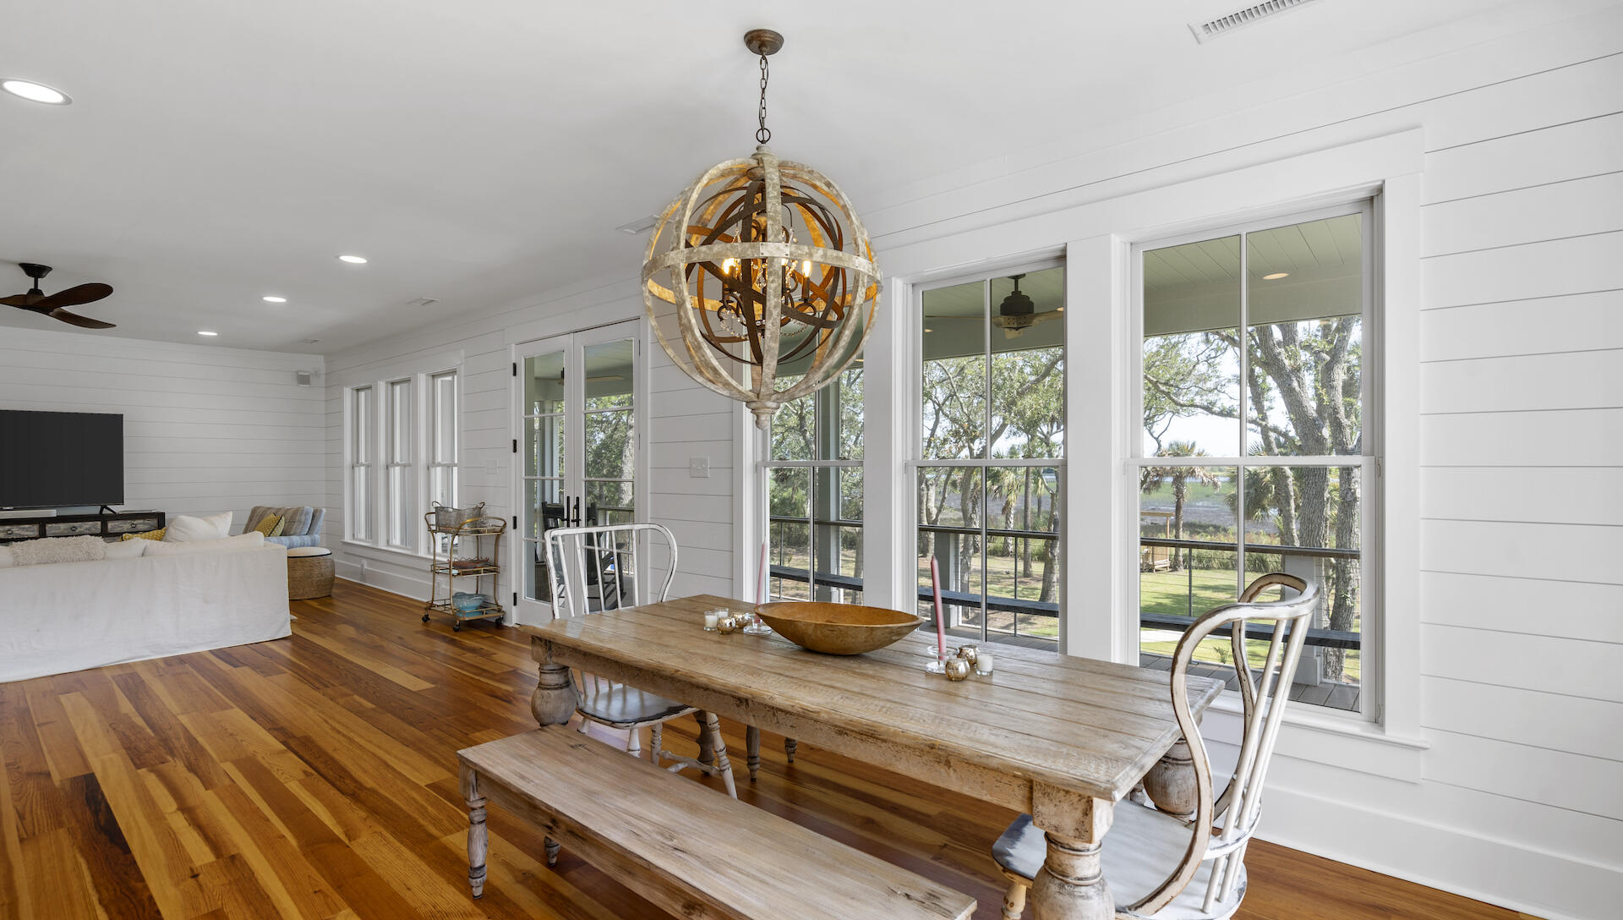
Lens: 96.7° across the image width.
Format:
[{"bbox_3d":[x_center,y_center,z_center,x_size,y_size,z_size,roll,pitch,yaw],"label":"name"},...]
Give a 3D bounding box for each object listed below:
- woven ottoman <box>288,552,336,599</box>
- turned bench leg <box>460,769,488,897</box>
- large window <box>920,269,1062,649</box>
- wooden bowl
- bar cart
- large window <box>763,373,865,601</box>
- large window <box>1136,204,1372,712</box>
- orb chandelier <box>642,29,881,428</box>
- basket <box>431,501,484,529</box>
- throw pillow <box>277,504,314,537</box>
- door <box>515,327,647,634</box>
[{"bbox_3d":[-5.449,1.225,7.746,0.544,0.483,0.544,0,-1,40],"label":"woven ottoman"},{"bbox_3d":[-1.047,1.156,2.263,0.077,0.426,0.077,0,-1,40],"label":"turned bench leg"},{"bbox_3d":[0.797,-0.006,3.387,0.842,1.783,0.109,0,-1,40],"label":"large window"},{"bbox_3d":[0.077,0.549,2.310,0.580,0.120,0.300,0,-1,30],"label":"wooden bowl"},{"bbox_3d":[-3.019,0.951,6.248,0.680,0.925,0.410,0,-1,40],"label":"bar cart"},{"bbox_3d":[-0.013,0.007,4.085,0.800,1.770,0.090,0,-1,40],"label":"large window"},{"bbox_3d":[1.621,-0.007,2.719,0.800,1.770,0.090,0,-1,40],"label":"large window"},{"bbox_3d":[-0.160,-0.750,2.403,0.775,1.290,0.775,0,0,0],"label":"orb chandelier"},{"bbox_3d":[-2.999,0.475,6.169,0.475,0.238,0.208,0,-1,40],"label":"basket"},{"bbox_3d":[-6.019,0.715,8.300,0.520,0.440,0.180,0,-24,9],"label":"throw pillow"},{"bbox_3d":[-1.833,0.207,5.578,1.770,2.390,0.080,0,-1,40],"label":"door"}]

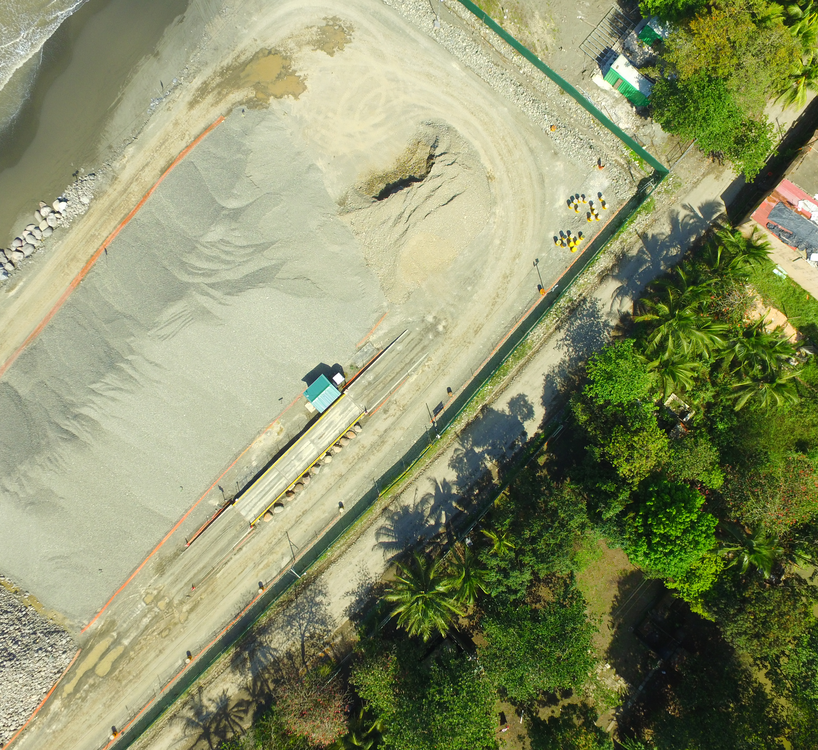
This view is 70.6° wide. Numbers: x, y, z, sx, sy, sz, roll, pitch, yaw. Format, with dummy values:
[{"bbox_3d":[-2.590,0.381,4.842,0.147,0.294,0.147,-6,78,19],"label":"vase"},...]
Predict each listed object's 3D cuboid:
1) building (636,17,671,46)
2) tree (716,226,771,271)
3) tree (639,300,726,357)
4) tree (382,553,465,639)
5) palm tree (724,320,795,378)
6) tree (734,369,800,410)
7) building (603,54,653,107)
[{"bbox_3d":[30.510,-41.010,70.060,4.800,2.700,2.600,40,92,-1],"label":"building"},{"bbox_3d":[38.220,-14.530,68.400,6.400,7.800,5.600,0,92,0],"label":"tree"},{"bbox_3d":[30.520,-5.100,68.030,9.600,9.300,7.200,0,92,0],"label":"tree"},{"bbox_3d":[1.680,25.010,69.170,9.200,9.500,10.100,0,92,0],"label":"tree"},{"bbox_3d":[39.870,-3.000,68.500,7.800,8.400,6.600,0,92,0],"label":"palm tree"},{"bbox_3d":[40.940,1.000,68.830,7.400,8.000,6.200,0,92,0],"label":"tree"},{"bbox_3d":[26.890,-35.710,70.240,5.900,2.750,2.300,40,92,-1],"label":"building"}]

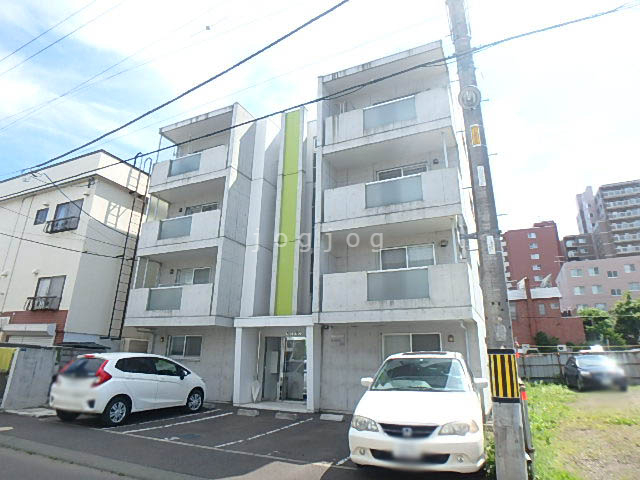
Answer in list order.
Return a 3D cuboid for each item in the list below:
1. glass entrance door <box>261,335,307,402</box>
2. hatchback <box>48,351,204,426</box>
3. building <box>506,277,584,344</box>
[{"bbox_3d":[-1.154,4.310,13.007,1.700,2.080,0.120,-7,-19,23],"label":"glass entrance door"},{"bbox_3d":[-4.530,3.690,9.900,1.695,1.530,3.960,-6,-19,20],"label":"hatchback"},{"bbox_3d":[22.358,9.394,39.467,7.500,9.200,8.000,-7,-19,23],"label":"building"}]

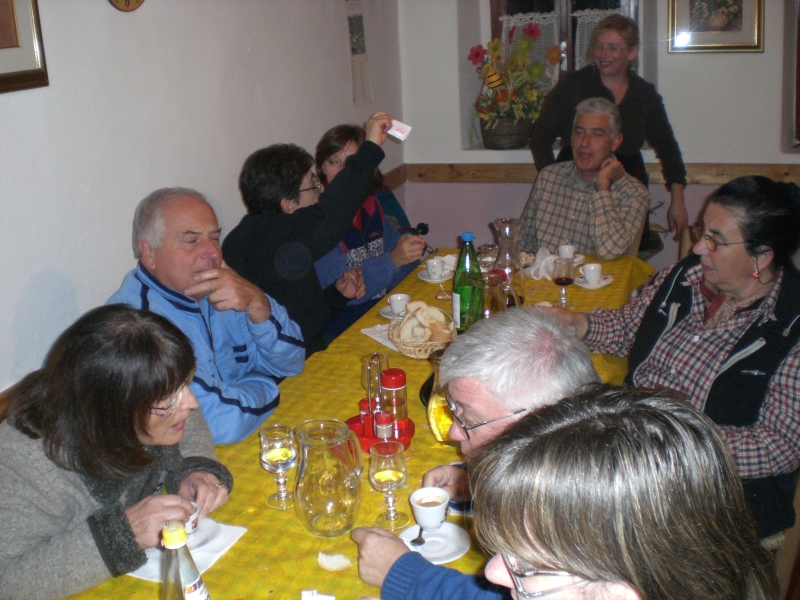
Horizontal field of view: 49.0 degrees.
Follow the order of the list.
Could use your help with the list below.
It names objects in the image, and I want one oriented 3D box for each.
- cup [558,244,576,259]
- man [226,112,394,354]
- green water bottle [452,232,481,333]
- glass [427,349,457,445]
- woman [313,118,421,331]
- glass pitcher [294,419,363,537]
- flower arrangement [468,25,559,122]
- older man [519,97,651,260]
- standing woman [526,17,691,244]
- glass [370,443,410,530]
[{"bbox_3d":[0.573,-0.160,2.990,0.072,0.053,0.062,4,20,18],"label":"cup"},{"bbox_3d":[-0.198,0.151,2.600,0.720,1.300,0.560,-2,19,1],"label":"man"},{"bbox_3d":[0.183,-0.052,2.413,0.083,0.276,0.083,4,20,18],"label":"green water bottle"},{"bbox_3d":[0.103,0.203,1.819,0.088,0.192,0.088,4,20,18],"label":"glass"},{"bbox_3d":[-0.081,0.034,2.999,0.560,1.250,0.700,-11,21,-24],"label":"woman"},{"bbox_3d":[-0.122,0.312,1.540,0.128,0.188,0.117,-2,19,1],"label":"glass pitcher"},{"bbox_3d":[0.517,-1.014,3.966,0.407,0.457,0.320,4,20,18],"label":"flower arrangement"},{"bbox_3d":[0.673,-0.045,3.064,0.540,1.297,0.700,5,20,20],"label":"older man"},{"bbox_3d":[0.842,-0.373,3.625,0.600,1.533,0.360,7,21,25],"label":"standing woman"},{"bbox_3d":[-0.016,0.327,1.547,0.066,0.146,0.066,-2,19,1],"label":"glass"}]

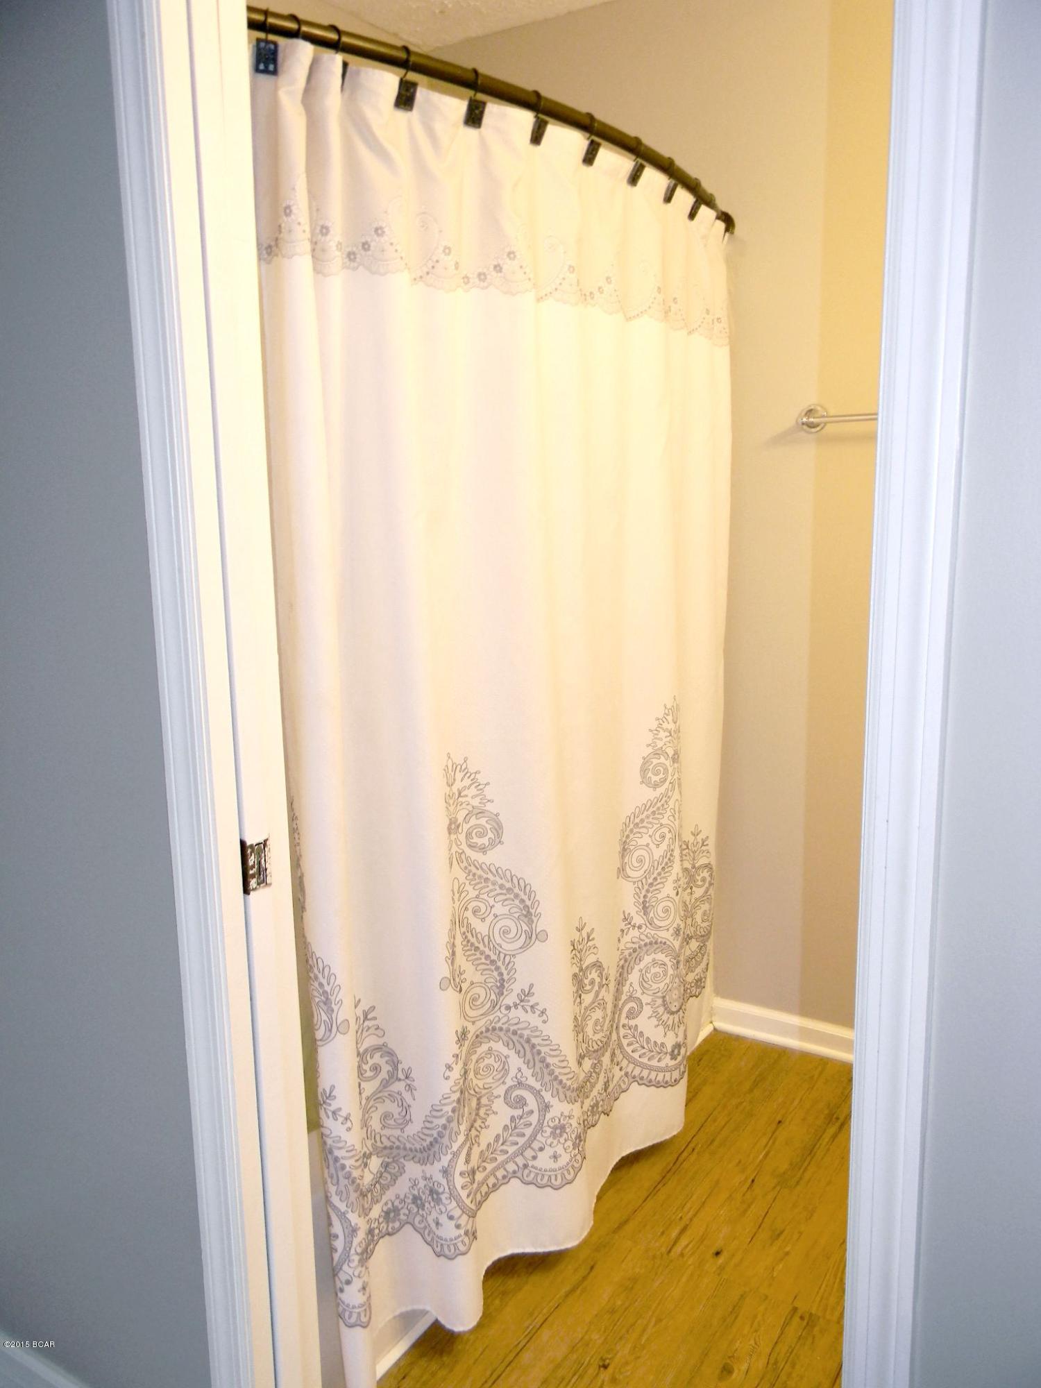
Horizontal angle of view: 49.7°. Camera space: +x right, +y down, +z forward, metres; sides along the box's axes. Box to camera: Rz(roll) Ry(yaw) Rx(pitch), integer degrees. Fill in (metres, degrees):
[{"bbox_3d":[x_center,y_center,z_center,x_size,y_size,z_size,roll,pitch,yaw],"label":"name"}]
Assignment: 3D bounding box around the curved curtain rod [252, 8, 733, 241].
[{"bbox_3d":[0.048,-0.928,1.860,0.185,0.050,1.527,6,12,36],"label":"curved curtain rod"}]

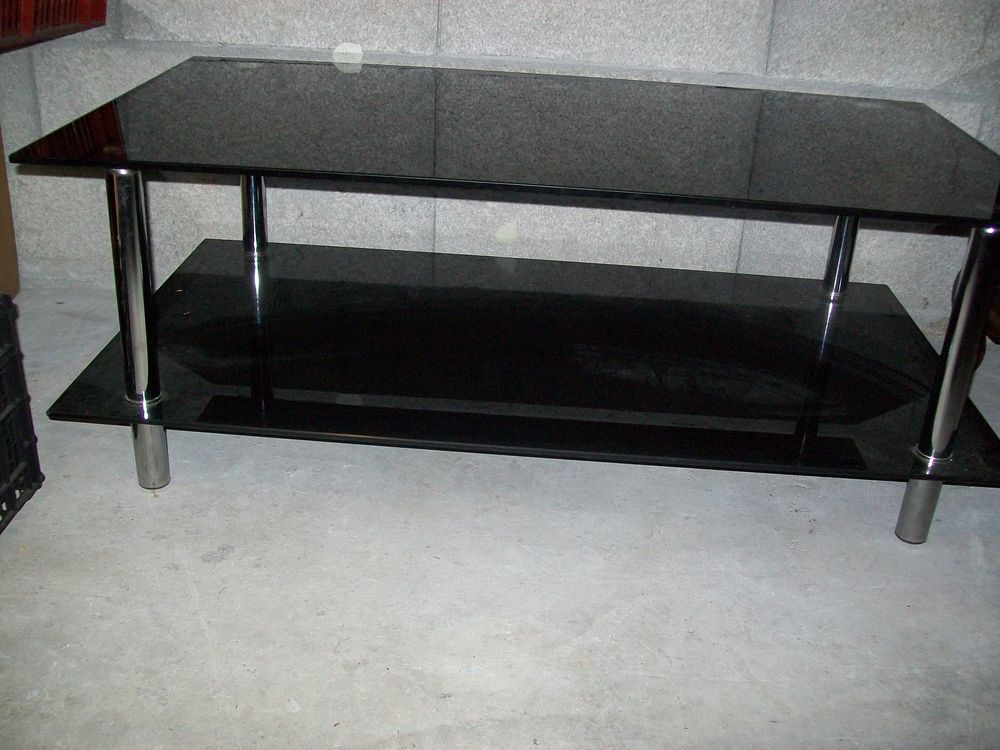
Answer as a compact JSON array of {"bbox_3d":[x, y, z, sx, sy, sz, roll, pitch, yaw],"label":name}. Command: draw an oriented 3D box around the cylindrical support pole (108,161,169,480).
[{"bbox_3d":[-0.401,-0.051,1.154,0.038,0.400,0.038,4,26,1],"label":"cylindrical support pole"}]

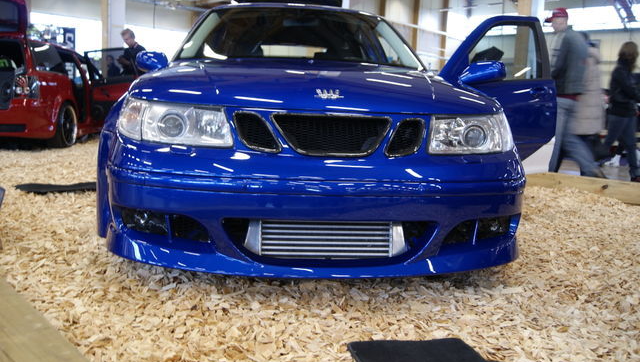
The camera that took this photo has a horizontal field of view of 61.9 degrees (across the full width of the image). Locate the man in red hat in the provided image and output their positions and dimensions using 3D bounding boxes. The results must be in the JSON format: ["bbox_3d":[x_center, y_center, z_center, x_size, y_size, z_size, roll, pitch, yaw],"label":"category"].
[{"bbox_3d":[2.733,-0.972,5.830,0.630,1.770,0.500,3,10,3],"label":"man in red hat"}]

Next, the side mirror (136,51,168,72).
[{"bbox_3d":[-1.028,-0.741,3.317,0.220,0.140,0.160,1,10,-7],"label":"side mirror"}]

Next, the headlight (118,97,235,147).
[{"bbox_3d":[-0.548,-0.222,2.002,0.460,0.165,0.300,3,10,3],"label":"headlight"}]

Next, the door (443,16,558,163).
[{"bbox_3d":[1.234,-0.615,3.688,1.120,1.070,0.220,-3,11,-27],"label":"door"}]

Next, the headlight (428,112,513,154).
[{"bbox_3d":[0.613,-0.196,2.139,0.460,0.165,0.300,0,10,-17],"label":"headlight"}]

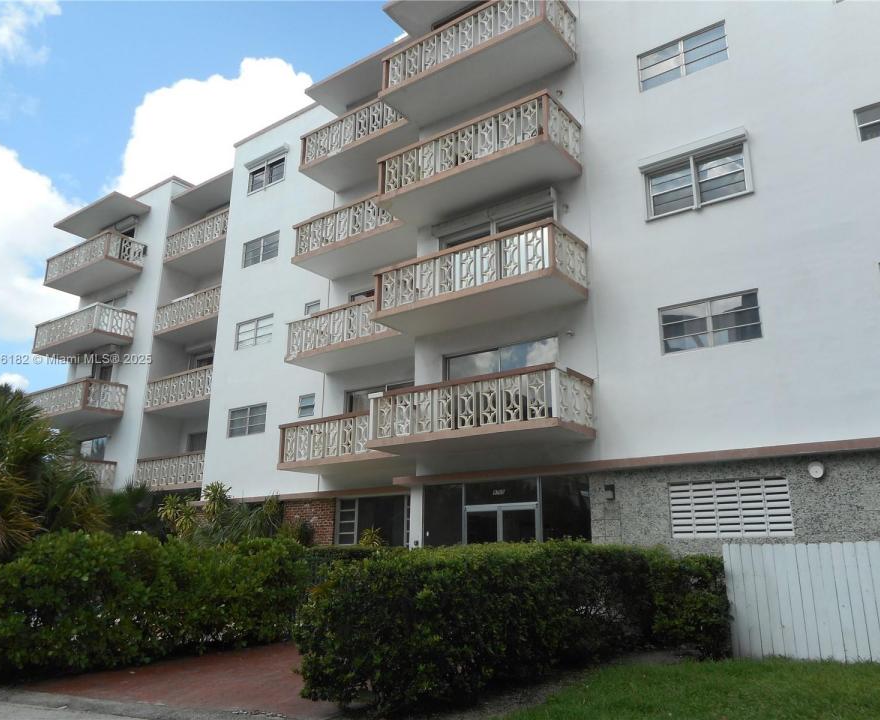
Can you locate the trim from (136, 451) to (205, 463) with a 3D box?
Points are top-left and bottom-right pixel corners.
[{"bbox_3d":[-9.505,3.402,24.306,3.800,0.130,0.180,-11,-20,34],"label":"trim"}]

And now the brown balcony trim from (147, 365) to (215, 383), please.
[{"bbox_3d":[-9.304,0.574,24.977,3.947,0.097,0.170,-11,-20,34],"label":"brown balcony trim"}]

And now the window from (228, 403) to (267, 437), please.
[{"bbox_3d":[-6.119,1.931,22.022,1.822,0.925,0.140,-11,-20,34],"label":"window"}]

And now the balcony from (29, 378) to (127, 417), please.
[{"bbox_3d":[-14.525,1.771,27.395,4.890,1.151,1.575,-11,-20,34],"label":"balcony"}]

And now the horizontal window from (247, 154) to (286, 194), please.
[{"bbox_3d":[-6.220,-6.620,24.867,1.900,1.100,0.170,-11,-20,34],"label":"horizontal window"}]

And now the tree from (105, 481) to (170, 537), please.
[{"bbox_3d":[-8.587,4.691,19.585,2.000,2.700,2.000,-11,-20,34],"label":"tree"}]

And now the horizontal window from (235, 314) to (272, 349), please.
[{"bbox_3d":[-6.137,-0.912,22.965,1.772,0.922,0.110,-11,-20,34],"label":"horizontal window"}]

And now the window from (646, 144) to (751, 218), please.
[{"bbox_3d":[5.058,-3.499,13.672,1.982,1.077,0.140,-11,-20,34],"label":"window"}]

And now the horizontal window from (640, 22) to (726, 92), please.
[{"bbox_3d":[5.066,-6.338,14.564,1.786,0.912,0.140,-11,-20,34],"label":"horizontal window"}]

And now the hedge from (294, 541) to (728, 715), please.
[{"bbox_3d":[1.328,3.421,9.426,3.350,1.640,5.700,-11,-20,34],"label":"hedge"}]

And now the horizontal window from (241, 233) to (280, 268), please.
[{"bbox_3d":[-6.072,-3.730,23.684,1.822,0.925,0.140,-11,-20,34],"label":"horizontal window"}]

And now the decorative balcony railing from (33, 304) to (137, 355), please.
[{"bbox_3d":[-14.666,-1.117,28.537,4.750,1.260,1.580,-11,-20,34],"label":"decorative balcony railing"}]

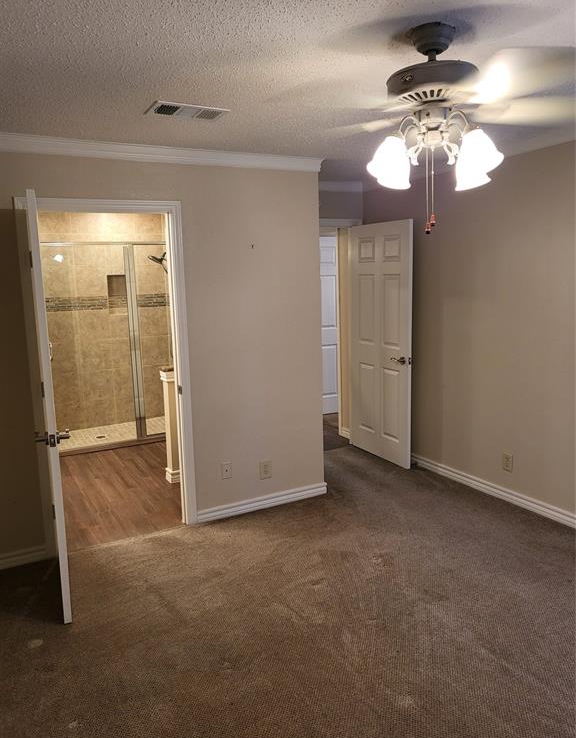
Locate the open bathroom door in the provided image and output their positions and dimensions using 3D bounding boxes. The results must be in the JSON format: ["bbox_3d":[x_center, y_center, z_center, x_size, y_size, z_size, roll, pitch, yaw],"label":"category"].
[{"bbox_3d":[-1.245,0.173,2.993,0.037,2.018,0.815,-5,9,-23],"label":"open bathroom door"}]

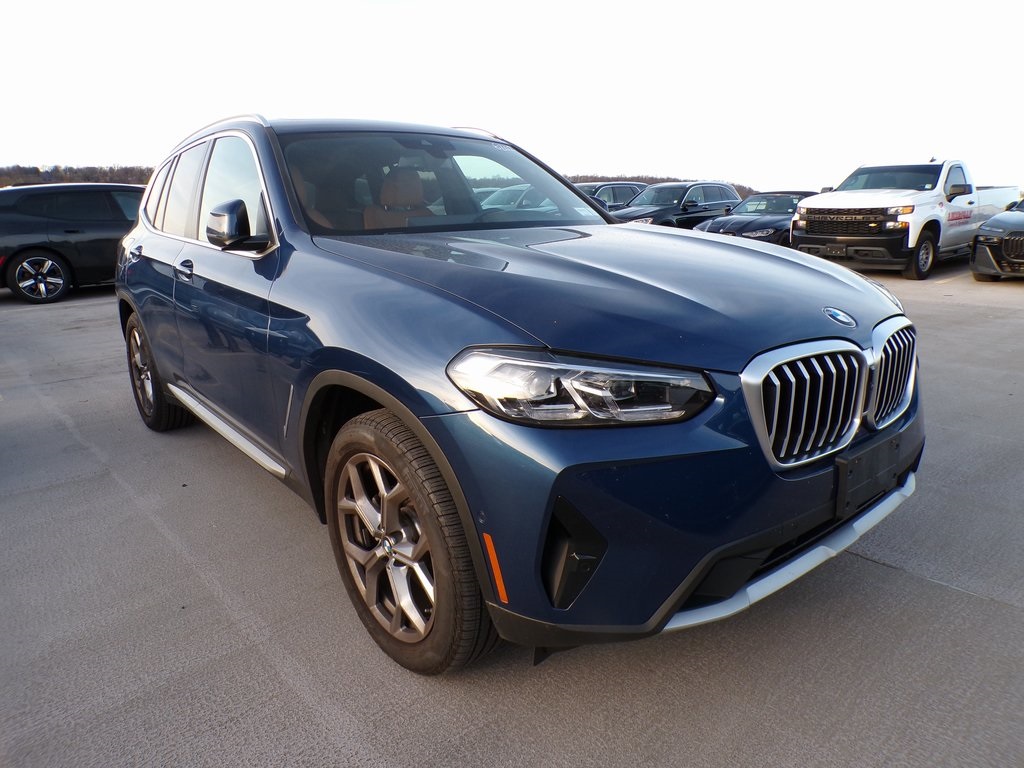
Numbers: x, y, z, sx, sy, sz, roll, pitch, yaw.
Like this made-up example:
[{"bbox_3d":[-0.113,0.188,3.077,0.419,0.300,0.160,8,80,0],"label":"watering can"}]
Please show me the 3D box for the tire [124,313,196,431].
[{"bbox_3d":[-2.066,-0.090,4.192,0.250,0.725,0.728,-12,18,-37],"label":"tire"}]

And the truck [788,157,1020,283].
[{"bbox_3d":[7.380,-3.108,13.150,5.800,1.920,2.080,-13,18,-40],"label":"truck"}]

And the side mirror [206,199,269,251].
[{"bbox_3d":[-0.896,-0.516,2.316,0.235,0.170,0.175,-12,18,-37],"label":"side mirror"}]

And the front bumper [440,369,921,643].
[{"bbox_3d":[0.680,0.190,2.060,1.860,0.630,0.700,-12,18,-37],"label":"front bumper"}]

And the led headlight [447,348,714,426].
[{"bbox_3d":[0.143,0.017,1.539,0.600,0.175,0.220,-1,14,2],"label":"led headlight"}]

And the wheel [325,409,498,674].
[{"bbox_3d":[-0.275,0.426,2.017,0.250,0.725,0.728,-12,18,-38],"label":"wheel"}]

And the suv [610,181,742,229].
[{"bbox_3d":[4.050,-4.155,17.830,4.730,1.660,1.910,-13,19,-40],"label":"suv"}]

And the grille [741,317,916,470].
[{"bbox_3d":[0.854,0.013,1.786,0.820,0.295,0.140,-12,18,-37],"label":"grille"}]

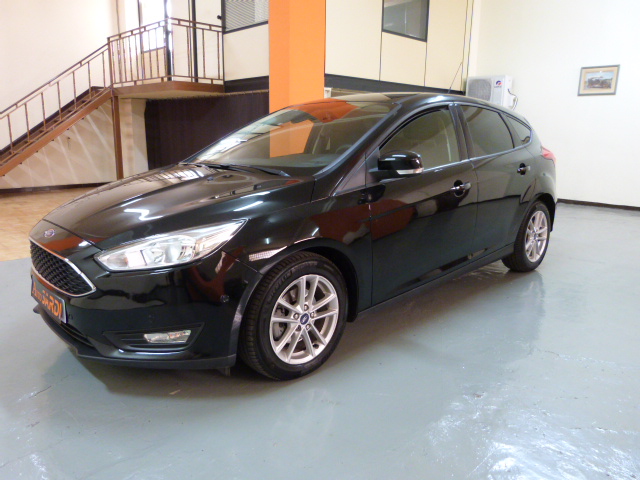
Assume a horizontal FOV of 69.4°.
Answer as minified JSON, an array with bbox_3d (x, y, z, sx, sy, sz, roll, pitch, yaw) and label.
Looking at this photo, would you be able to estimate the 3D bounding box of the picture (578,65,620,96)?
[{"bbox_3d":[4.667,-2.661,7.741,0.570,0.462,0.030,12,17,41],"label":"picture"}]

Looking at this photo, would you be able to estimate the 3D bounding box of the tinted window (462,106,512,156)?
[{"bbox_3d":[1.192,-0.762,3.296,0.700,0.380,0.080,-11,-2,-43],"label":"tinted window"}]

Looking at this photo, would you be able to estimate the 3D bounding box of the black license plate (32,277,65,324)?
[{"bbox_3d":[-1.264,0.273,2.134,0.020,0.115,0.520,-11,18,-43],"label":"black license plate"}]

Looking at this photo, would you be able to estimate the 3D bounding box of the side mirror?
[{"bbox_3d":[0.402,-0.386,2.329,0.155,0.135,0.215,-11,18,-43],"label":"side mirror"}]

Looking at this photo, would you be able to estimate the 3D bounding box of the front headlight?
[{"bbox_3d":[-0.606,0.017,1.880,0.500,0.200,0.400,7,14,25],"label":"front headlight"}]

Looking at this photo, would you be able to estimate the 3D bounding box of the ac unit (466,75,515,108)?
[{"bbox_3d":[3.179,-2.778,8.755,0.740,0.550,0.320,12,17,41],"label":"ac unit"}]

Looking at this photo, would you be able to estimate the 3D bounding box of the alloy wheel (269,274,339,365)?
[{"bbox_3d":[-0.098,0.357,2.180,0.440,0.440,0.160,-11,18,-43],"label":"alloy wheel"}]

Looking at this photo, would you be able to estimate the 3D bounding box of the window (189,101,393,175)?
[{"bbox_3d":[-0.245,-0.657,2.916,1.380,0.150,0.930,14,44,45],"label":"window"}]

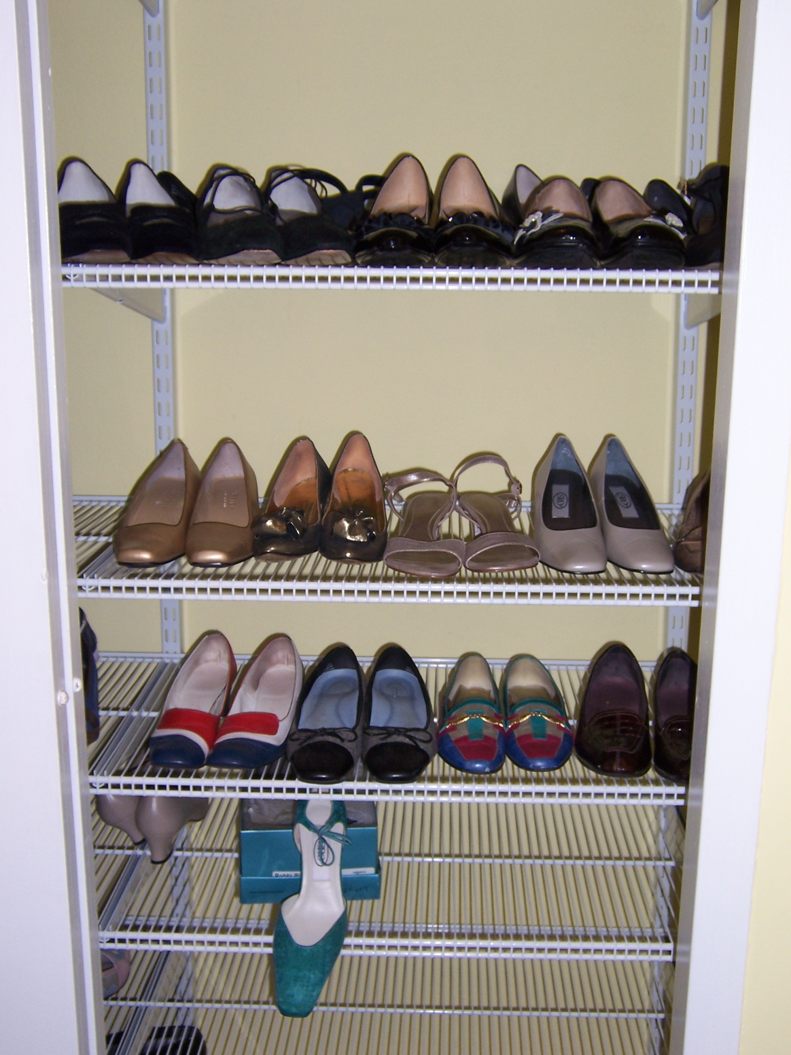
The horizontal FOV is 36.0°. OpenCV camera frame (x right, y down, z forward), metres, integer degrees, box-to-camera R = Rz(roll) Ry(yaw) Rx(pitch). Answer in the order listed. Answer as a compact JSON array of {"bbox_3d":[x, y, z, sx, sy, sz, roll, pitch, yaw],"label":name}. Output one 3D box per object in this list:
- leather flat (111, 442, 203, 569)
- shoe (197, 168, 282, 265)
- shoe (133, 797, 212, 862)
[{"bbox_3d":[-0.263,-0.034,1.411,0.081,0.099,0.245,0,13,0],"label":"leather flat"},{"bbox_3d":[-0.166,-0.337,1.305,0.082,0.106,0.245,-1,13,-7],"label":"shoe"},{"bbox_3d":[-0.289,0.340,1.599,0.078,0.103,0.242,1,13,2],"label":"shoe"}]

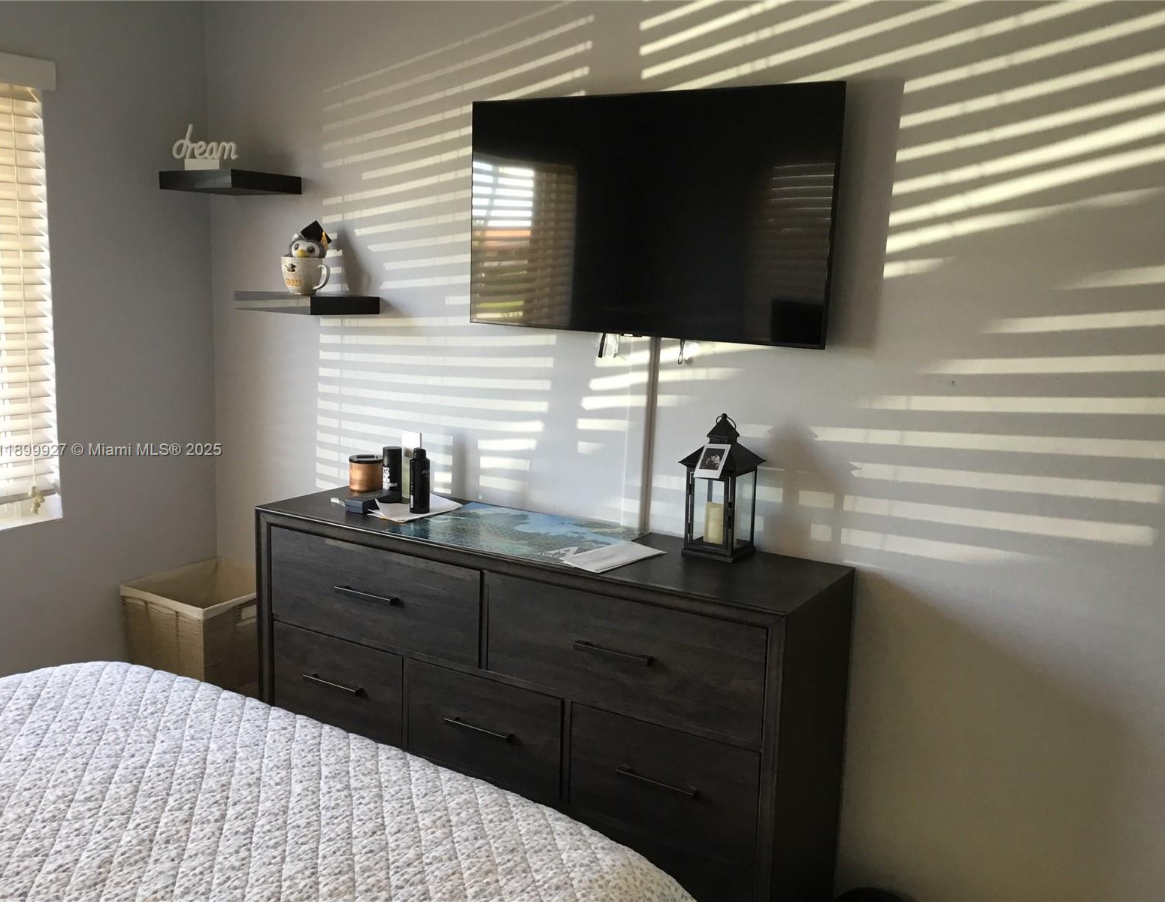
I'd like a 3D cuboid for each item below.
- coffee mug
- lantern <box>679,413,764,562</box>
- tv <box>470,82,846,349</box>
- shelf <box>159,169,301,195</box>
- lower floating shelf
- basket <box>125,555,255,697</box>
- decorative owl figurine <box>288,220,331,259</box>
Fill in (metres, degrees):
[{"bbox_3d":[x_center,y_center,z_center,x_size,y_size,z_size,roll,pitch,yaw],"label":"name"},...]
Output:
[{"bbox_3d":[-0.783,-0.498,3.064,0.160,0.104,0.117,6,11,22],"label":"coffee mug"},{"bbox_3d":[0.322,0.078,2.493,0.149,0.330,0.149,8,11,30],"label":"lantern"},{"bbox_3d":[0.139,-0.558,2.567,0.963,0.557,0.060,8,11,30],"label":"tv"},{"bbox_3d":[-1.031,-0.788,3.172,0.298,0.049,0.266,8,11,30],"label":"shelf"},{"bbox_3d":[-0.783,-0.423,3.075,0.298,0.049,0.266,8,11,30],"label":"lower floating shelf"},{"bbox_3d":[-1.164,0.679,3.397,0.378,0.554,0.378,8,11,30],"label":"basket"},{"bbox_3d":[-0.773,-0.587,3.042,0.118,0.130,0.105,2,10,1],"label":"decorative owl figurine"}]

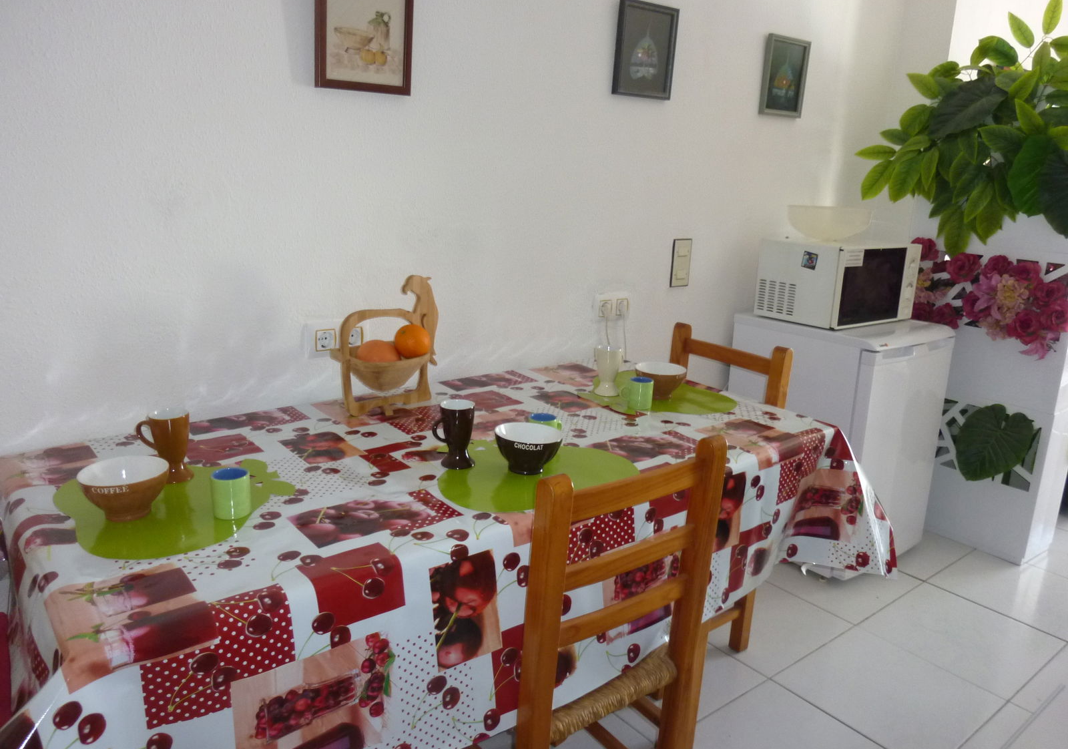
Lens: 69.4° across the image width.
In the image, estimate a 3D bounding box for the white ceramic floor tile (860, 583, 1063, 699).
[{"bbox_3d":[1.305,0.795,2.358,0.450,0.008,0.435,-9,18,-38],"label":"white ceramic floor tile"}]

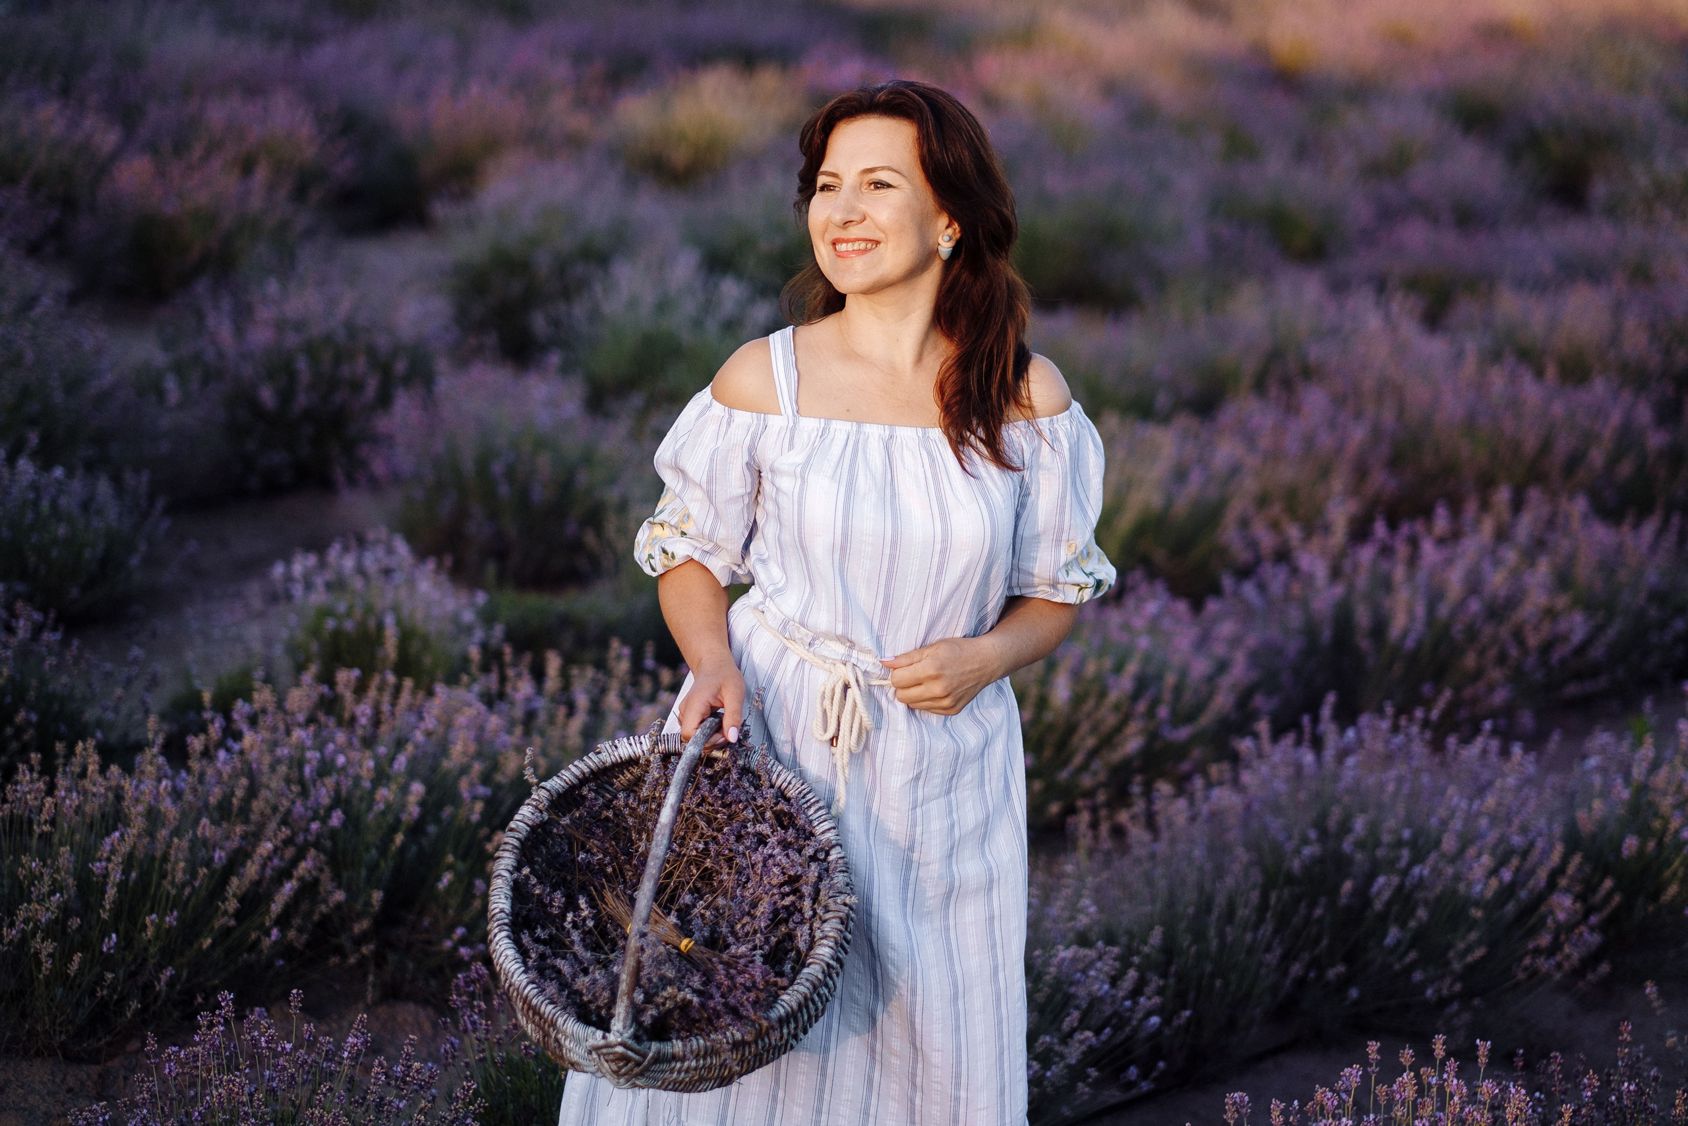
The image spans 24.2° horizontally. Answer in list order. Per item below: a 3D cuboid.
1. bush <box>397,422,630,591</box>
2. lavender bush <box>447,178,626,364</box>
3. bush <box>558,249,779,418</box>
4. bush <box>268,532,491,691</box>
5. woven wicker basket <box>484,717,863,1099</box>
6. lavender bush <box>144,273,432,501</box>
[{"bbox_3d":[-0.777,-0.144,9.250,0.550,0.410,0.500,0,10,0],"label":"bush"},{"bbox_3d":[-0.954,-0.902,12.200,0.560,0.520,0.540,0,10,0],"label":"lavender bush"},{"bbox_3d":[-0.508,-0.666,11.400,0.630,0.460,0.560,0,10,0],"label":"bush"},{"bbox_3d":[-0.974,0.101,8.300,0.450,0.340,0.420,0,10,0],"label":"bush"},{"bbox_3d":[-0.182,0.356,4.200,0.385,0.390,0.360,17,-28,12],"label":"woven wicker basket"},{"bbox_3d":[-1.456,-0.460,10.300,0.740,0.540,0.660,0,10,0],"label":"lavender bush"}]

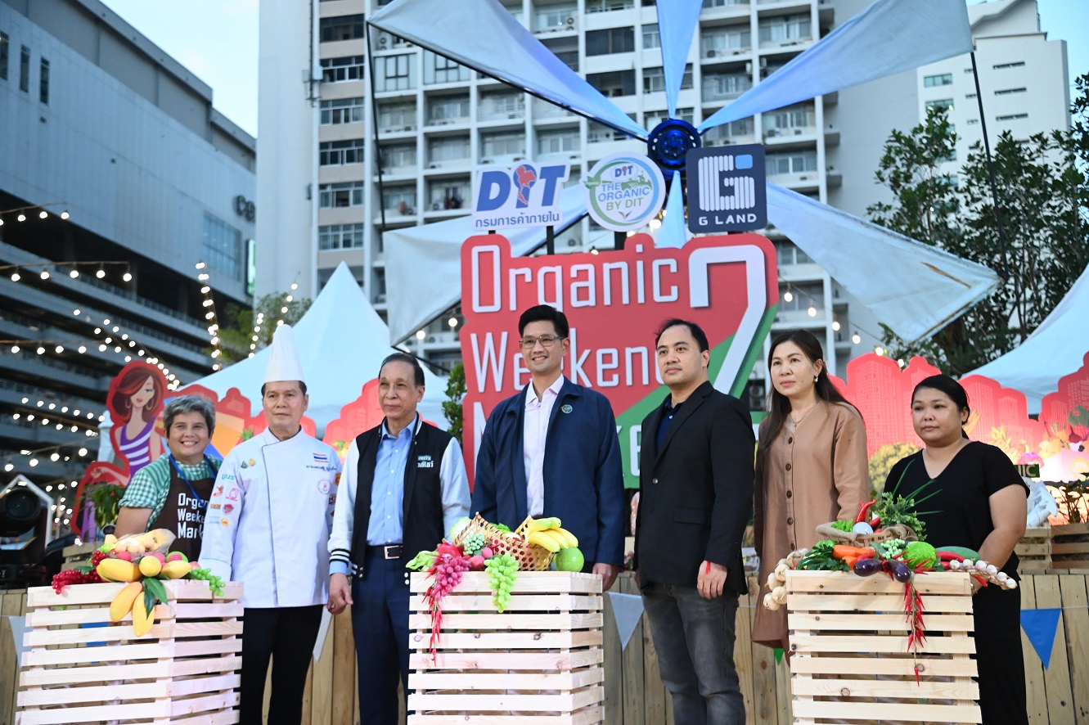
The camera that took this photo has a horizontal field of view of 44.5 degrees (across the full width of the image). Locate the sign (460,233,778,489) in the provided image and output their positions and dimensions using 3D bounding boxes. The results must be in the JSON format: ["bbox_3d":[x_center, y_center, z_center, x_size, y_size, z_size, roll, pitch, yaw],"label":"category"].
[{"bbox_3d":[0.429,-0.024,7.734,1.885,1.561,0.080,-3,-9,12],"label":"sign"}]

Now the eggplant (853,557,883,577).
[{"bbox_3d":[0.887,0.561,3.640,0.083,0.048,0.055,-3,-9,12],"label":"eggplant"}]

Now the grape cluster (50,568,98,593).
[{"bbox_3d":[-1.522,0.707,4.307,0.155,0.080,0.085,-3,-11,10],"label":"grape cluster"}]

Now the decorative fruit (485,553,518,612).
[{"bbox_3d":[-0.129,0.659,3.977,0.095,0.172,0.080,-3,-11,10],"label":"decorative fruit"}]

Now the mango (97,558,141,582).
[{"bbox_3d":[-1.369,0.668,4.284,0.140,0.075,0.080,-3,-11,10],"label":"mango"}]

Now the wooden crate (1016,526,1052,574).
[{"bbox_3d":[1.986,0.793,5.650,0.290,0.195,0.250,-3,-9,12],"label":"wooden crate"}]

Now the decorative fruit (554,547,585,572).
[{"bbox_3d":[0.078,0.601,4.060,0.088,0.082,0.088,-3,-9,12],"label":"decorative fruit"}]

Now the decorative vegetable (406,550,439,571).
[{"bbox_3d":[-0.374,0.611,4.109,0.115,0.070,0.090,-3,-11,10],"label":"decorative vegetable"}]

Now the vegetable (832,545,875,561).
[{"bbox_3d":[0.871,0.535,3.740,0.122,0.045,0.060,-3,-9,12],"label":"vegetable"}]

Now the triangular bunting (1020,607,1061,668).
[{"bbox_3d":[2.012,1.125,5.420,0.190,0.250,0.015,-3,-9,12],"label":"triangular bunting"}]

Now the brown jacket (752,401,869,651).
[{"bbox_3d":[0.954,0.586,4.771,0.430,0.900,0.280,-8,-13,32],"label":"brown jacket"}]

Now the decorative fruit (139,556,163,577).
[{"bbox_3d":[-1.204,0.622,4.070,0.070,0.066,0.070,-3,-9,12],"label":"decorative fruit"}]

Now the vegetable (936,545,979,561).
[{"bbox_3d":[1.252,0.584,4.048,0.160,0.060,0.070,-1,-11,0],"label":"vegetable"}]

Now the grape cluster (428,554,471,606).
[{"bbox_3d":[-0.281,0.641,3.920,0.125,0.150,0.085,-3,-9,12],"label":"grape cluster"}]

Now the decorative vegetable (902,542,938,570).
[{"bbox_3d":[1.118,0.576,3.959,0.110,0.092,0.105,-3,-11,10],"label":"decorative vegetable"}]

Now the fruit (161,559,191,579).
[{"bbox_3d":[-1.188,0.666,4.284,0.105,0.062,0.065,-3,-11,10],"label":"fruit"}]

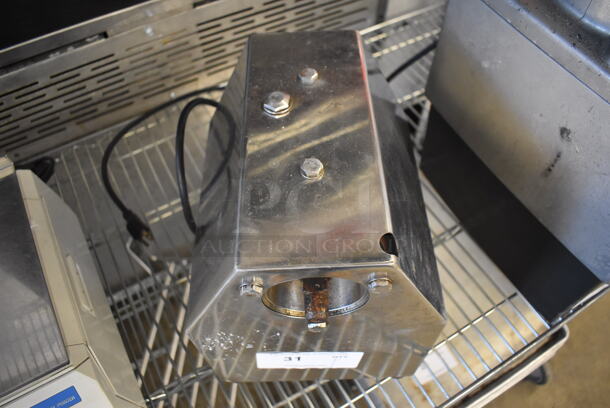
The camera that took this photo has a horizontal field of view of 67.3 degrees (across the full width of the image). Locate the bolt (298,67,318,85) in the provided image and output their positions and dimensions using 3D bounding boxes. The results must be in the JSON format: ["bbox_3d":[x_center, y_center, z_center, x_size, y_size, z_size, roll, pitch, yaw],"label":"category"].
[{"bbox_3d":[0.003,-0.103,0.367,0.015,0.005,0.015,-2,56,0],"label":"bolt"}]

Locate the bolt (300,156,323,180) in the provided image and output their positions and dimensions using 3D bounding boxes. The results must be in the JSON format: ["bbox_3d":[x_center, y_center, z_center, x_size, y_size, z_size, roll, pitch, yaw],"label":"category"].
[{"bbox_3d":[0.005,-0.025,0.315,0.015,0.006,0.015,-2,56,0],"label":"bolt"}]

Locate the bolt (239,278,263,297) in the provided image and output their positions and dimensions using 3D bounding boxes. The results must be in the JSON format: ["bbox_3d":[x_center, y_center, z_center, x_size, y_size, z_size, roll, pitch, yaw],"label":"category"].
[{"bbox_3d":[-0.035,0.057,0.299,0.015,0.015,0.005,-2,56,0],"label":"bolt"}]

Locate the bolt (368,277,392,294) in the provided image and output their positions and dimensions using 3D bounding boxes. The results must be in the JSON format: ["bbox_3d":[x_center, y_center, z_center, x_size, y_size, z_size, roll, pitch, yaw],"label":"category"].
[{"bbox_3d":[0.050,0.055,0.301,0.015,0.015,0.005,-2,56,0],"label":"bolt"}]

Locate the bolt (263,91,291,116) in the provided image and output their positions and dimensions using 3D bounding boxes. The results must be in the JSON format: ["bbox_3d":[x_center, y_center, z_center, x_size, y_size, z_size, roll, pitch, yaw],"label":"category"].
[{"bbox_3d":[-0.021,-0.076,0.348,0.021,0.009,0.021,-2,56,0],"label":"bolt"}]

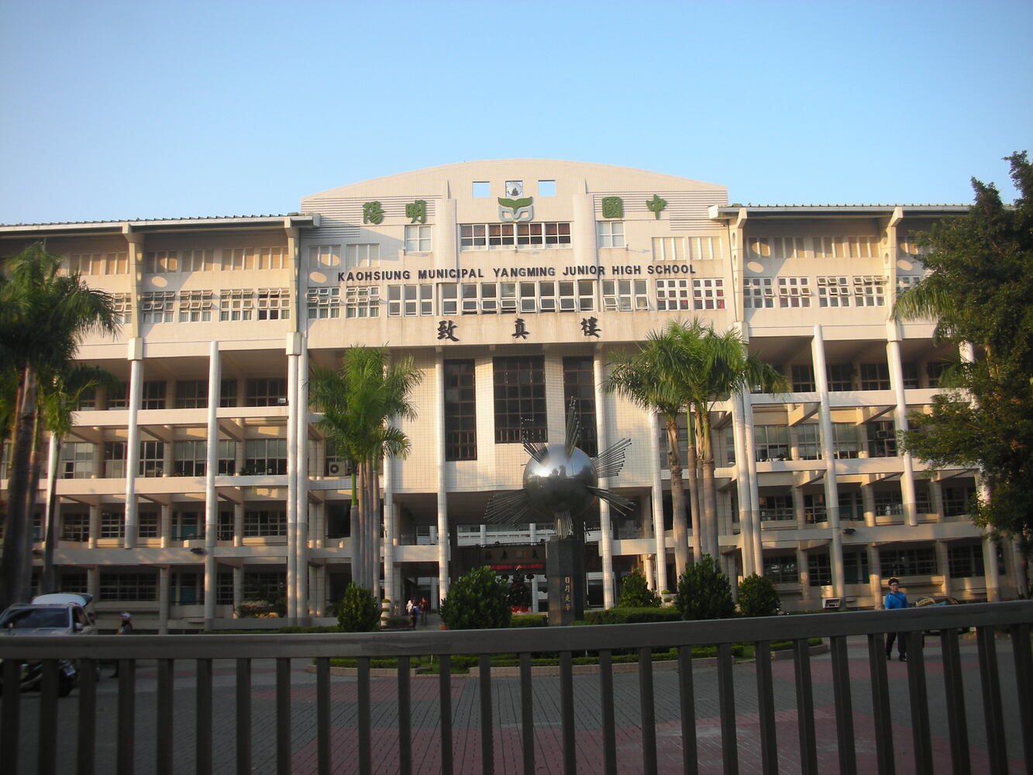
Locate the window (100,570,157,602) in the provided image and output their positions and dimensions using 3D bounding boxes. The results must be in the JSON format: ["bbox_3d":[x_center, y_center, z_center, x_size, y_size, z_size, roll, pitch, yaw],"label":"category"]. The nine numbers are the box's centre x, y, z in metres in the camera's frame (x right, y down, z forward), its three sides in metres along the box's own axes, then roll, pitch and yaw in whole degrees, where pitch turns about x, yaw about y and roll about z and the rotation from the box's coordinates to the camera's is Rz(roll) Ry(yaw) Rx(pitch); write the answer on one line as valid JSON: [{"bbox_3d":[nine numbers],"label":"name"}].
[{"bbox_3d":[-23.176,11.883,62.315,3.401,1.635,0.200,-1,-11,-2],"label":"window"}]

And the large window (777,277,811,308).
[{"bbox_3d":[15.752,-5.393,59.137,1.873,1.825,0.150,-1,-11,-2],"label":"large window"}]

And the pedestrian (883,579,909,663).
[{"bbox_3d":[7.758,4.732,21.321,0.520,1.697,0.400,-2,-11,1],"label":"pedestrian"}]

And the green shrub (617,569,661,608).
[{"bbox_3d":[4.262,7.286,35.939,1.550,2.072,1.500,-1,-11,-2],"label":"green shrub"}]

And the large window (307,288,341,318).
[{"bbox_3d":[-10.785,-4.717,58.405,1.839,1.790,0.200,-1,-13,-2],"label":"large window"}]

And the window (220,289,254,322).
[{"bbox_3d":[-15.598,-4.559,58.265,1.845,1.820,0.150,-1,-11,-2],"label":"window"}]

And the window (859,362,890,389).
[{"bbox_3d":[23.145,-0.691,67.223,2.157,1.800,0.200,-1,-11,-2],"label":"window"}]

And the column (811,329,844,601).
[{"bbox_3d":[17.079,4.226,57.268,0.620,15.700,0.800,-1,-12,-2],"label":"column"}]

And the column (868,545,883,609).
[{"bbox_3d":[21.278,11.143,62.115,0.550,3.754,0.700,-1,-11,-2],"label":"column"}]

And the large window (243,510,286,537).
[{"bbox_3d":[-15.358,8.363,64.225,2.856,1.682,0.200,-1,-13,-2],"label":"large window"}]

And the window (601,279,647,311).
[{"bbox_3d":[6.140,-5.205,59.085,2.566,1.859,0.200,-1,-13,-2],"label":"window"}]

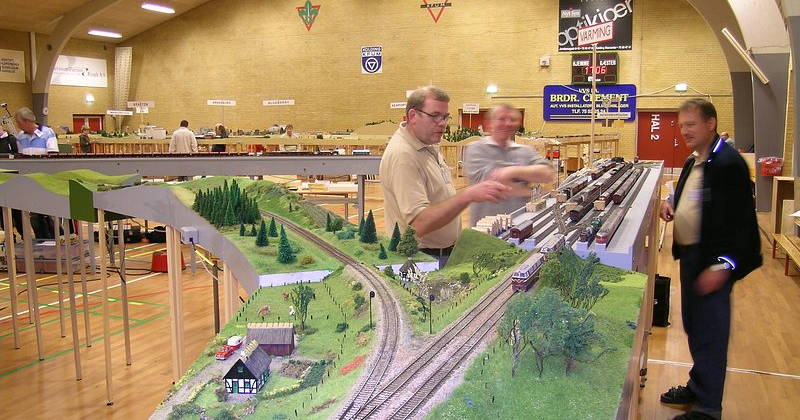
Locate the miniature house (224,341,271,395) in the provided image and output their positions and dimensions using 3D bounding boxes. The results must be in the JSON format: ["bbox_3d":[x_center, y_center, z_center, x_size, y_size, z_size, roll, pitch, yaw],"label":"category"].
[{"bbox_3d":[-0.228,0.233,0.968,0.052,0.058,0.076,1,8,4],"label":"miniature house"}]

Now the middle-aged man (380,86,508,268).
[{"bbox_3d":[0.205,0.351,2.994,0.540,1.820,0.480,4,9,26],"label":"middle-aged man"}]

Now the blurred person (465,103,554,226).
[{"bbox_3d":[0.606,0.278,3.721,0.500,1.770,0.380,-2,8,-12],"label":"blurred person"}]

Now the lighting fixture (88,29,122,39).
[{"bbox_3d":[-12.154,-7.251,26.705,0.300,0.130,1.600,-14,2,23],"label":"lighting fixture"}]

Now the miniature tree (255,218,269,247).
[{"bbox_3d":[-0.416,0.069,1.967,0.042,0.080,0.042,0,8,0],"label":"miniature tree"}]

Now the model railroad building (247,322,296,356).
[{"bbox_3d":[-0.199,0.197,1.003,0.068,0.044,0.050,0,8,-1],"label":"model railroad building"}]

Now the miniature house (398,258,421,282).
[{"bbox_3d":[0.025,0.136,1.483,0.042,0.046,0.046,6,9,34],"label":"miniature house"}]

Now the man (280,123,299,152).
[{"bbox_3d":[-2.599,-1.203,15.310,0.500,1.640,0.340,-1,8,-7],"label":"man"}]

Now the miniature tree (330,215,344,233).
[{"bbox_3d":[-0.194,0.048,2.017,0.037,0.056,0.037,0,8,0],"label":"miniature tree"}]

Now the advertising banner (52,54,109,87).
[{"bbox_3d":[-13.794,-5.925,27.733,0.050,1.202,3.150,3,8,23],"label":"advertising banner"}]

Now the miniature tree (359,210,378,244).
[{"bbox_3d":[-0.087,0.049,1.909,0.054,0.100,0.054,0,8,0],"label":"miniature tree"}]

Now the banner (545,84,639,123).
[{"bbox_3d":[6.378,-3.587,21.833,3.035,1.245,0.050,3,8,23],"label":"banner"}]

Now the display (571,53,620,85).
[{"bbox_3d":[6.502,-4.713,21.586,1.509,1.005,0.160,3,8,23],"label":"display"}]

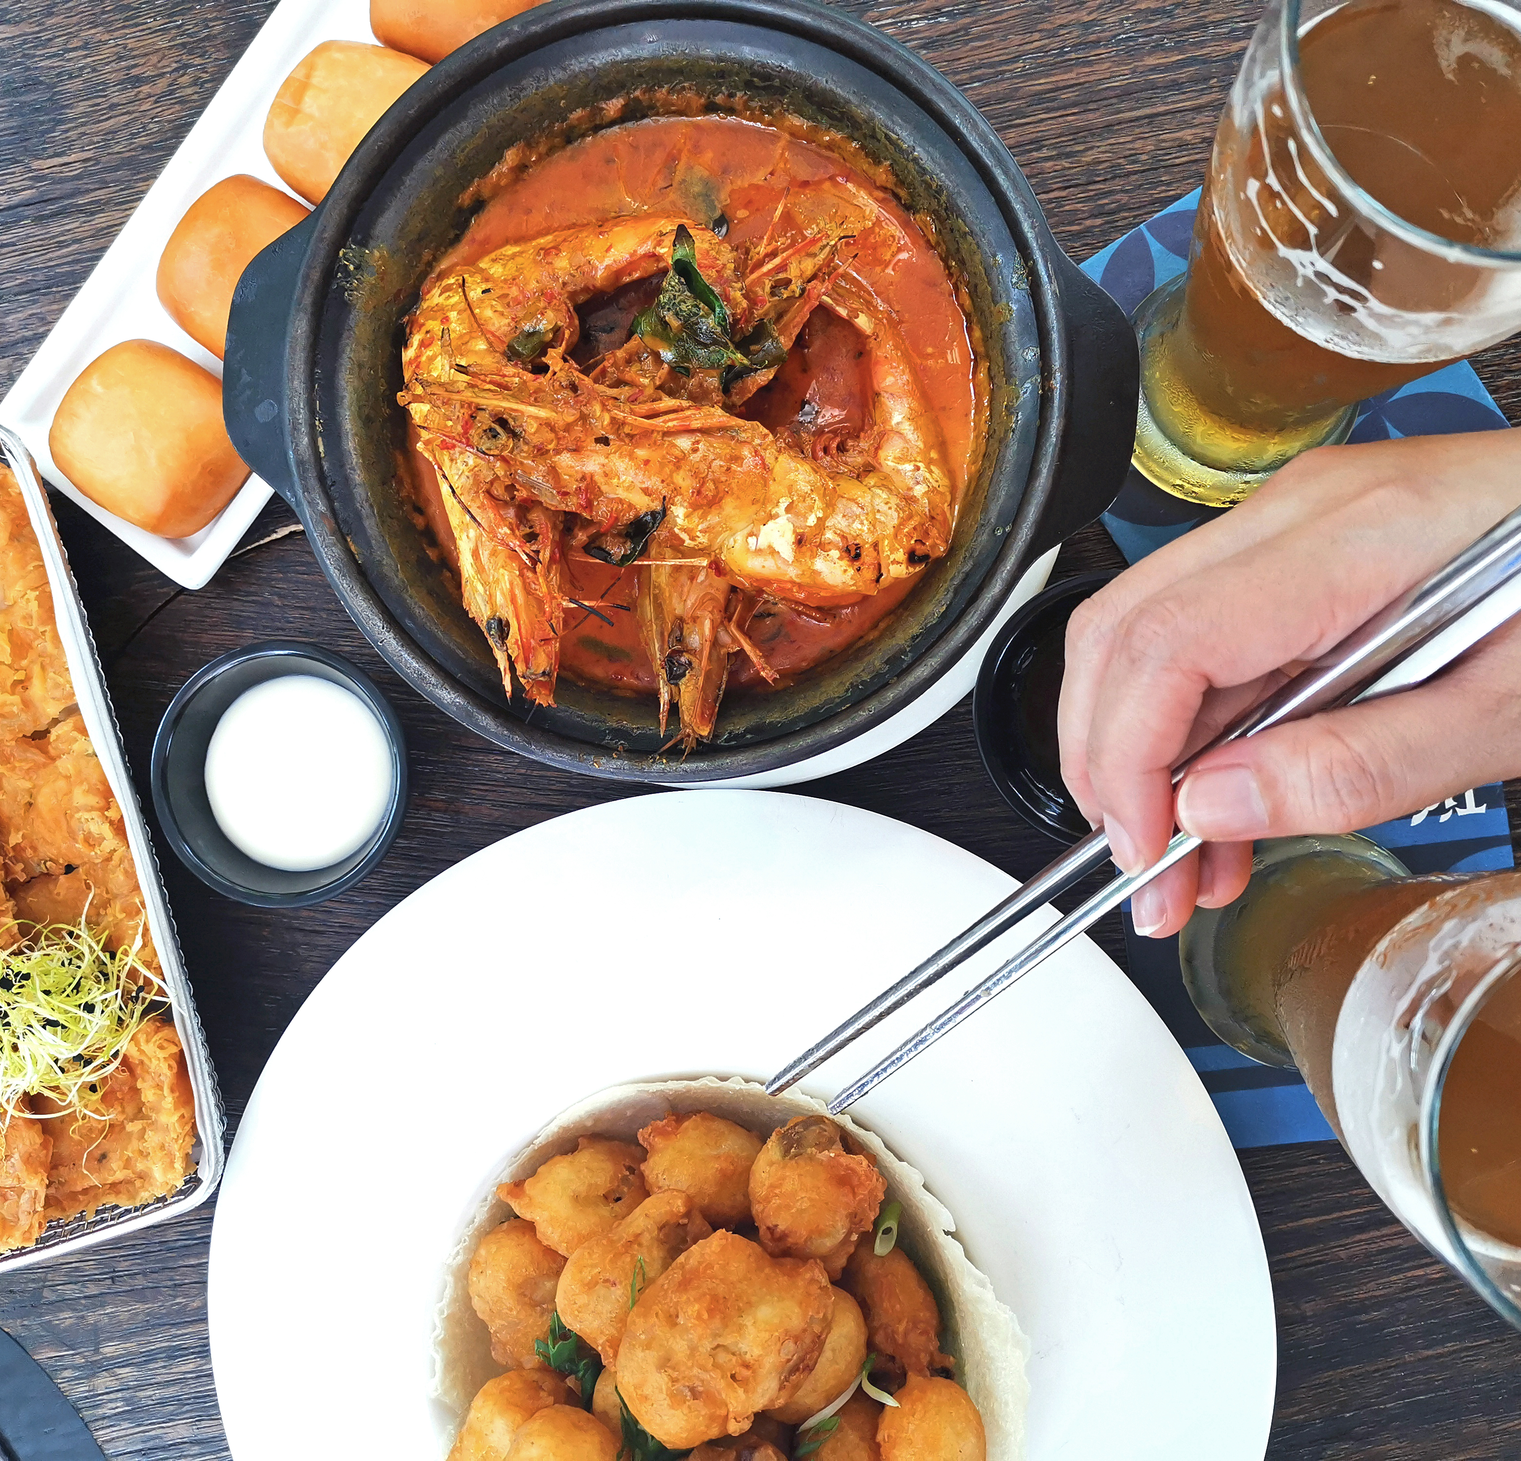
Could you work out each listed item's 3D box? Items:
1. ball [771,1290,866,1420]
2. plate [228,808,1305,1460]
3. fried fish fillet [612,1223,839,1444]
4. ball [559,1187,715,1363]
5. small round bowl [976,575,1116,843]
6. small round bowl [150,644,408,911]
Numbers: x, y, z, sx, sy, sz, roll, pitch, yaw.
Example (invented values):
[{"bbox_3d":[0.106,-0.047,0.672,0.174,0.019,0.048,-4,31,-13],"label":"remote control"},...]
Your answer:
[{"bbox_3d":[0.009,0.153,0.374,0.036,0.034,0.036,0,89,7],"label":"ball"},{"bbox_3d":[-0.010,0.156,0.406,0.281,0.030,0.281,0,89,7],"label":"plate"},{"bbox_3d":[-0.008,0.144,0.359,0.043,0.035,0.053,45,94,5],"label":"fried fish fillet"},{"bbox_3d":[-0.031,0.134,0.372,0.034,0.034,0.046,33,93,6],"label":"ball"},{"bbox_3d":[0.090,-0.005,0.393,0.070,0.038,0.070,0,89,7],"label":"small round bowl"},{"bbox_3d":[-0.126,0.011,0.418,0.070,0.038,0.070,0,89,7],"label":"small round bowl"}]

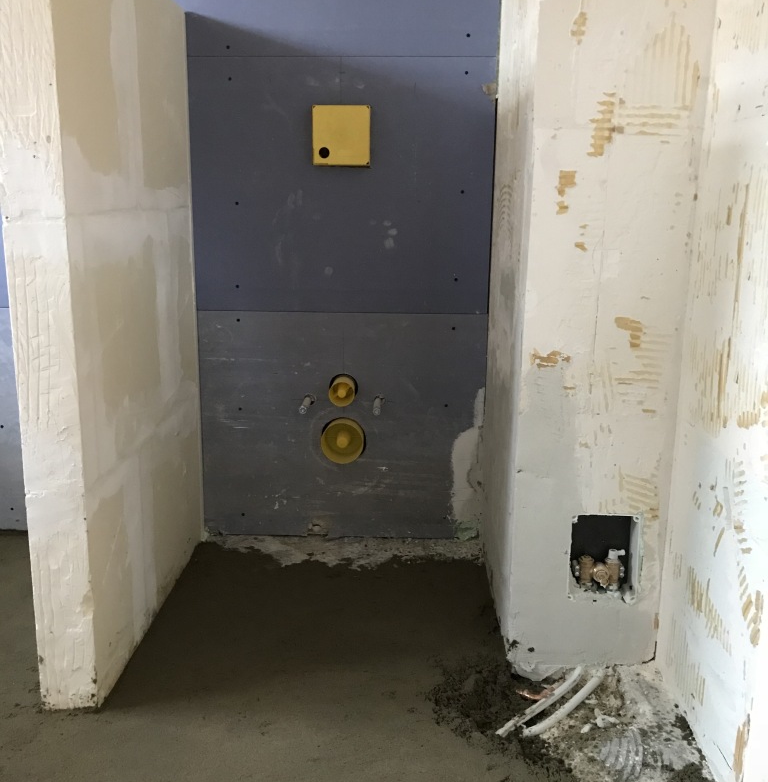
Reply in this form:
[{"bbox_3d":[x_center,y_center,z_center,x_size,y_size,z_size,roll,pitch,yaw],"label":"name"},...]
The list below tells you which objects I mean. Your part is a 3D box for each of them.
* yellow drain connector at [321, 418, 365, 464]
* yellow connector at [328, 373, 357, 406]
[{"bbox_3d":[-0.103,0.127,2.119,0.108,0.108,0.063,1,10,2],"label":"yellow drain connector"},{"bbox_3d":[-0.100,0.001,2.070,0.064,0.064,0.095,1,10,2],"label":"yellow connector"}]

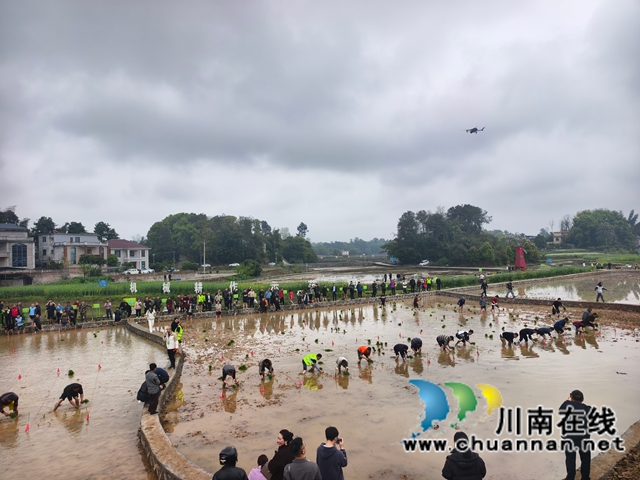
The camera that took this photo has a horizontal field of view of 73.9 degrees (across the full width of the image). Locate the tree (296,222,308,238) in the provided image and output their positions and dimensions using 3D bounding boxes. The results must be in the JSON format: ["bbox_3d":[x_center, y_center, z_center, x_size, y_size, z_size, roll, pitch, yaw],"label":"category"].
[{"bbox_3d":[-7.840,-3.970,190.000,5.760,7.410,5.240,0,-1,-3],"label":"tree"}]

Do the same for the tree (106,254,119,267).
[{"bbox_3d":[-51.700,5.210,106.000,2.860,3.130,2.860,0,-1,-25],"label":"tree"}]

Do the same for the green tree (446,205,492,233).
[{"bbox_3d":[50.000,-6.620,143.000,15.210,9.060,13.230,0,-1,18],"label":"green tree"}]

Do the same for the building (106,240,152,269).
[{"bbox_3d":[-56.000,4.080,123.000,8.530,8.470,10.660,-1,-1,45],"label":"building"}]

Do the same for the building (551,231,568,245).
[{"bbox_3d":[124.190,-0.810,220.000,8.360,7.270,7.600,-1,-1,38],"label":"building"}]

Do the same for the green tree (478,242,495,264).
[{"bbox_3d":[48.110,3.860,123.000,4.550,6.220,4.550,0,-1,20],"label":"green tree"}]

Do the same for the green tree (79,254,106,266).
[{"bbox_3d":[-53.450,4.890,100.000,6.200,2.860,4.130,1,-1,-28],"label":"green tree"}]

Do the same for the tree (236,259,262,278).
[{"bbox_3d":[-15.930,6.360,96.000,6.130,4.210,5.580,0,-1,-10],"label":"tree"}]

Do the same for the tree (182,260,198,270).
[{"bbox_3d":[-36.540,7.240,120.000,4.630,2.760,3.860,0,-1,-17],"label":"tree"}]

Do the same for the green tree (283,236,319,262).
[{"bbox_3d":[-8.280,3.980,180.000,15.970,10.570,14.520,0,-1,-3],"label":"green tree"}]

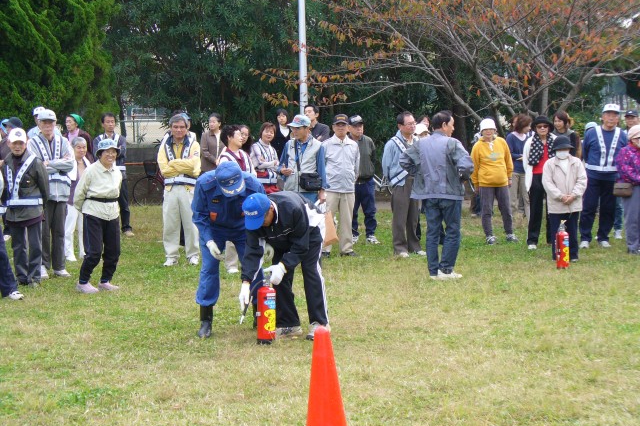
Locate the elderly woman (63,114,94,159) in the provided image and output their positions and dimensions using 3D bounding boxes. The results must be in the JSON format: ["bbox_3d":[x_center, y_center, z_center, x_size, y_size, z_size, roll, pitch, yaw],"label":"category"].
[{"bbox_3d":[-3.096,-0.423,16.234,0.450,1.658,0.300,2,5,30],"label":"elderly woman"}]

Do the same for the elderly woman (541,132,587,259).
[{"bbox_3d":[2.698,-0.172,14.066,0.490,1.366,0.320,0,5,9],"label":"elderly woman"}]

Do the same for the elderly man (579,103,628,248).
[{"bbox_3d":[3.453,-0.449,15.484,0.560,1.720,0.370,-1,4,8],"label":"elderly man"}]

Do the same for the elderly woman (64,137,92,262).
[{"bbox_3d":[-2.971,-0.166,15.692,0.440,1.500,0.350,-4,5,-35],"label":"elderly woman"}]

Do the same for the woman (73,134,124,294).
[{"bbox_3d":[-2.204,0.020,12.692,0.460,1.510,0.380,-5,6,-40],"label":"woman"}]

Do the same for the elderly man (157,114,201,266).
[{"bbox_3d":[-1.612,-0.268,14.535,0.520,1.690,0.370,-2,4,-5],"label":"elderly man"}]

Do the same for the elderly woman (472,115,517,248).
[{"bbox_3d":[2.202,-0.412,16.190,0.540,1.570,0.360,-2,4,-4],"label":"elderly woman"}]

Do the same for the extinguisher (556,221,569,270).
[{"bbox_3d":[2.531,0.327,13.284,0.150,0.502,0.150,-1,5,0],"label":"extinguisher"}]

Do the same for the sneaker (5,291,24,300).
[{"bbox_3d":[-2.922,0.784,12.200,0.270,0.100,0.100,2,6,40],"label":"sneaker"}]

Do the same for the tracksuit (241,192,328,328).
[{"bbox_3d":[-0.258,0.348,9.550,0.540,1.020,0.640,3,6,37],"label":"tracksuit"}]

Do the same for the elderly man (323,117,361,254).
[{"bbox_3d":[0.234,-0.327,14.759,0.480,1.624,0.320,-1,5,-5],"label":"elderly man"}]

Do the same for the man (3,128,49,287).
[{"bbox_3d":[-3.033,-0.062,13.138,0.500,1.620,0.380,0,5,13],"label":"man"}]

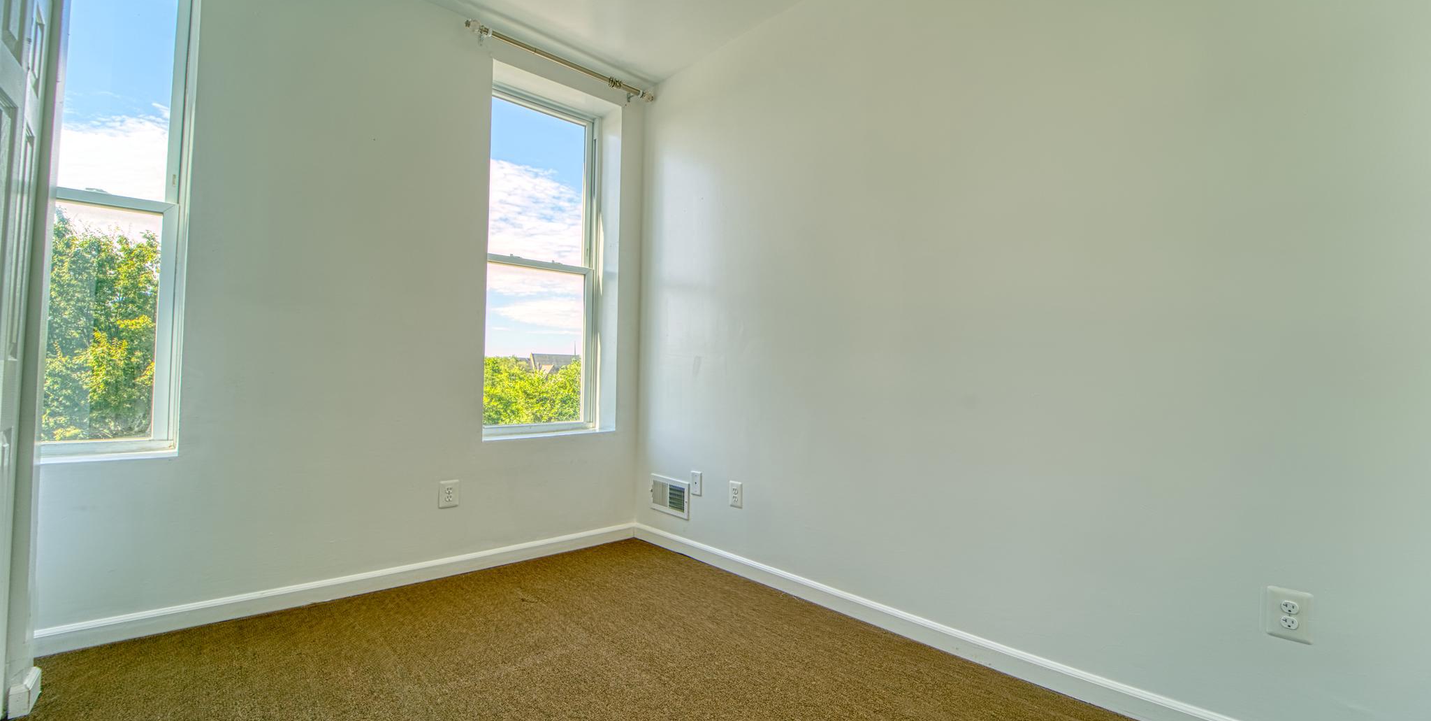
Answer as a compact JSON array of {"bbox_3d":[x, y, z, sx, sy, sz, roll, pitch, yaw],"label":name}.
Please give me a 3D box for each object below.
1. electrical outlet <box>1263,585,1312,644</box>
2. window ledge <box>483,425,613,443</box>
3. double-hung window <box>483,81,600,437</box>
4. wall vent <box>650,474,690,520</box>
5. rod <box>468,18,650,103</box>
[{"bbox_3d":[1.449,0.643,1.404,0.010,0.120,0.080,3,-3,-43],"label":"electrical outlet"},{"bbox_3d":[-0.964,0.429,3.196,0.775,0.040,0.200,3,-3,-40],"label":"window ledge"},{"bbox_3d":[-1.043,-0.562,3.336,0.720,1.970,0.090,3,-3,-40],"label":"double-hung window"},{"bbox_3d":[-0.261,0.779,3.194,0.025,0.203,0.345,3,-3,-43],"label":"wall vent"},{"bbox_3d":[-0.841,-1.654,3.156,1.110,0.062,0.110,3,-3,-40],"label":"rod"}]

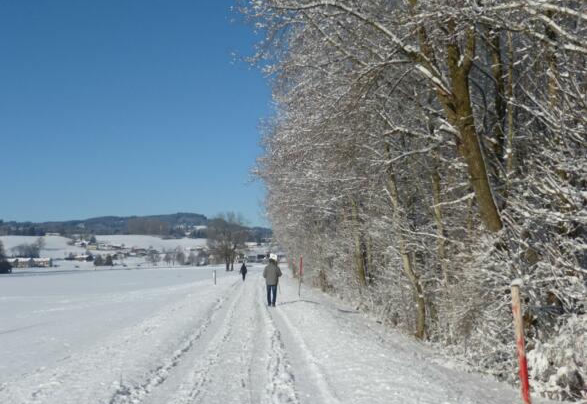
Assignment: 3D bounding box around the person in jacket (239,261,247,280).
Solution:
[{"bbox_3d":[-4.468,6.186,83.000,0.600,1.700,0.400,0,-3,-3],"label":"person in jacket"}]

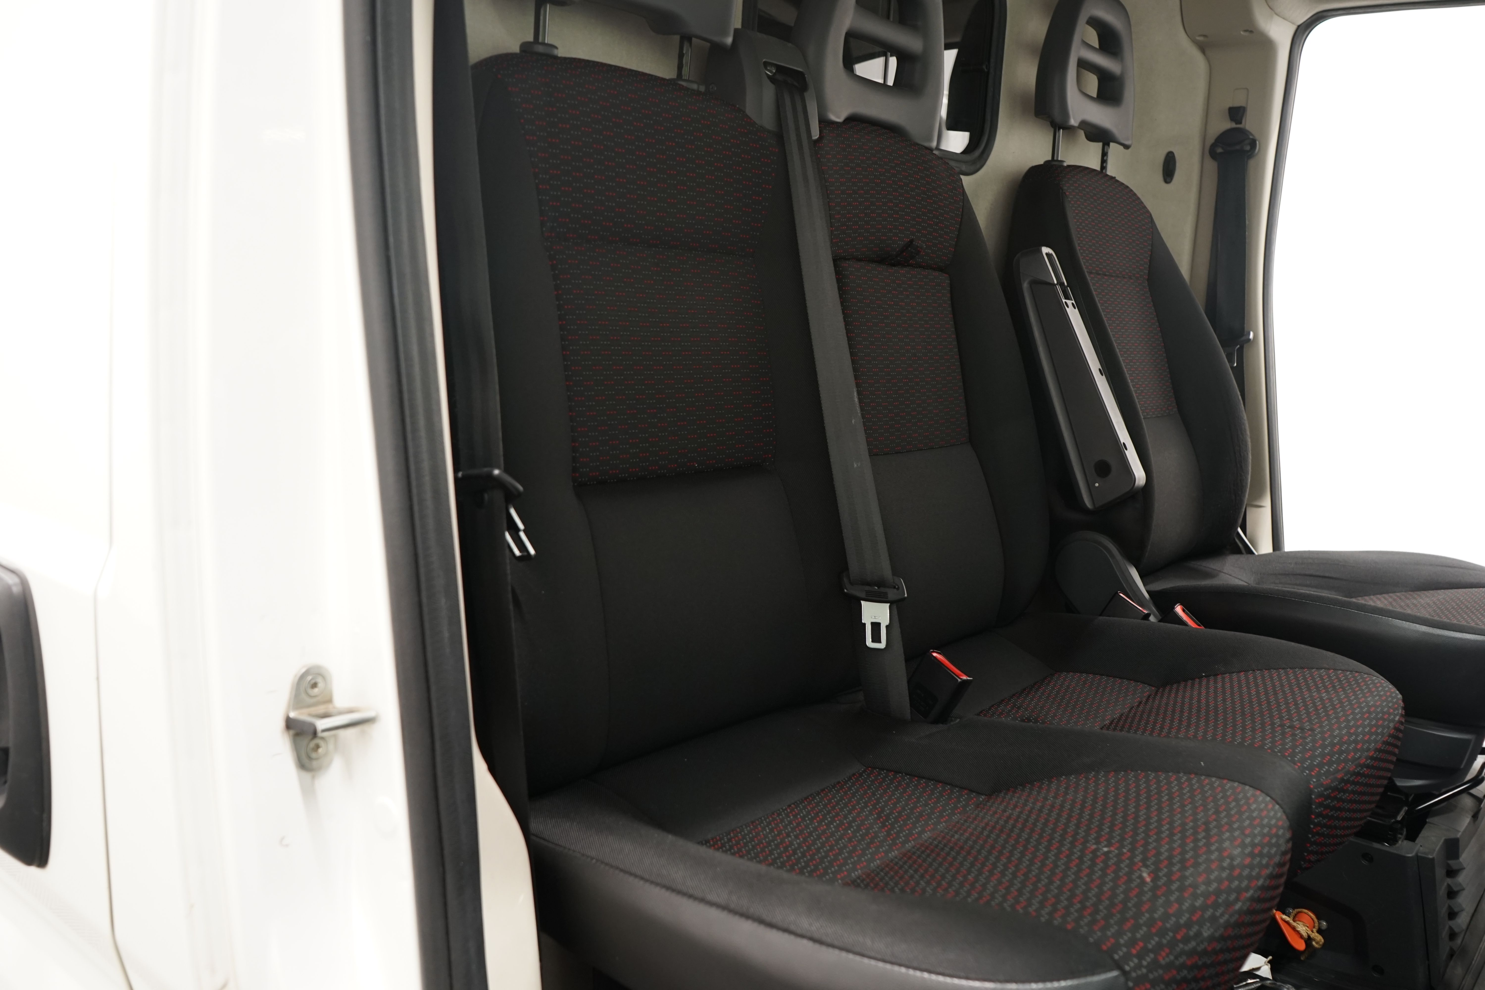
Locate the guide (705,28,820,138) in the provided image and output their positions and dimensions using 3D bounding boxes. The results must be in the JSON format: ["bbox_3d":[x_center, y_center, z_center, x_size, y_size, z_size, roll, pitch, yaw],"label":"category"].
[{"bbox_3d":[0.024,-0.446,1.310,0.068,0.115,0.122,6,10,40],"label":"guide"}]

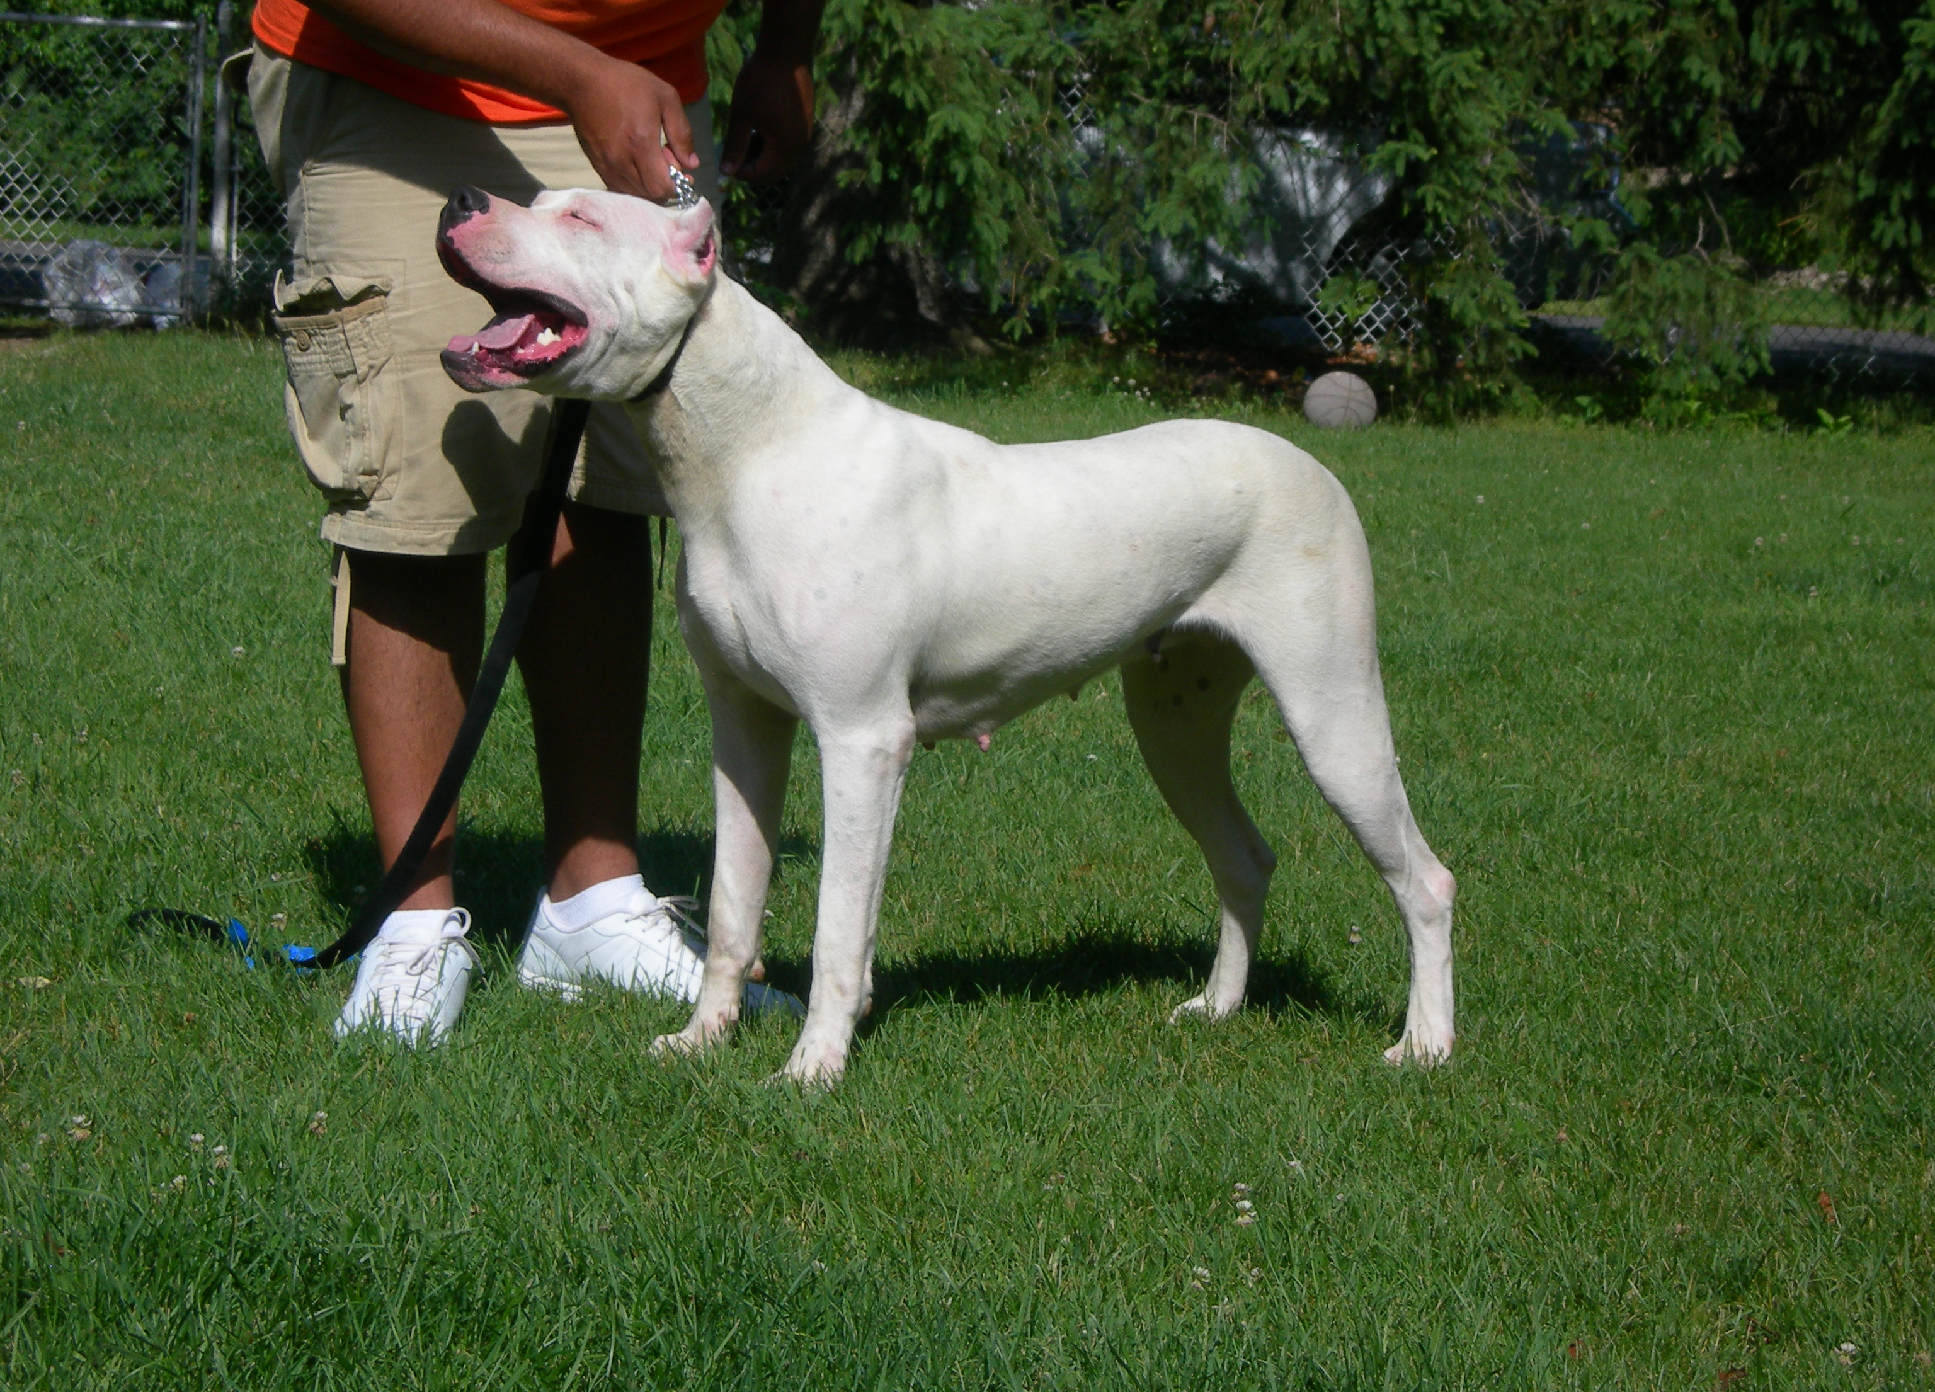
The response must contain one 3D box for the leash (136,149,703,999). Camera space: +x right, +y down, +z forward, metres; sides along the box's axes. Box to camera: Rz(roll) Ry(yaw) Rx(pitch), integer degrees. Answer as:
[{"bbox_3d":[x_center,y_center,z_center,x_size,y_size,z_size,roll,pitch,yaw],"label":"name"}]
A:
[{"bbox_3d":[-0.551,-0.113,6.296,0.200,0.820,0.820,-2,7,-43],"label":"leash"}]

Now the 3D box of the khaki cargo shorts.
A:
[{"bbox_3d":[-0.484,-0.392,6.370,0.440,0.560,0.340,0,6,-28],"label":"khaki cargo shorts"}]

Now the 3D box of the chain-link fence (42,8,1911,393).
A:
[{"bbox_3d":[0.000,-1.979,25.695,7.900,1.250,0.080,2,5,-6],"label":"chain-link fence"}]

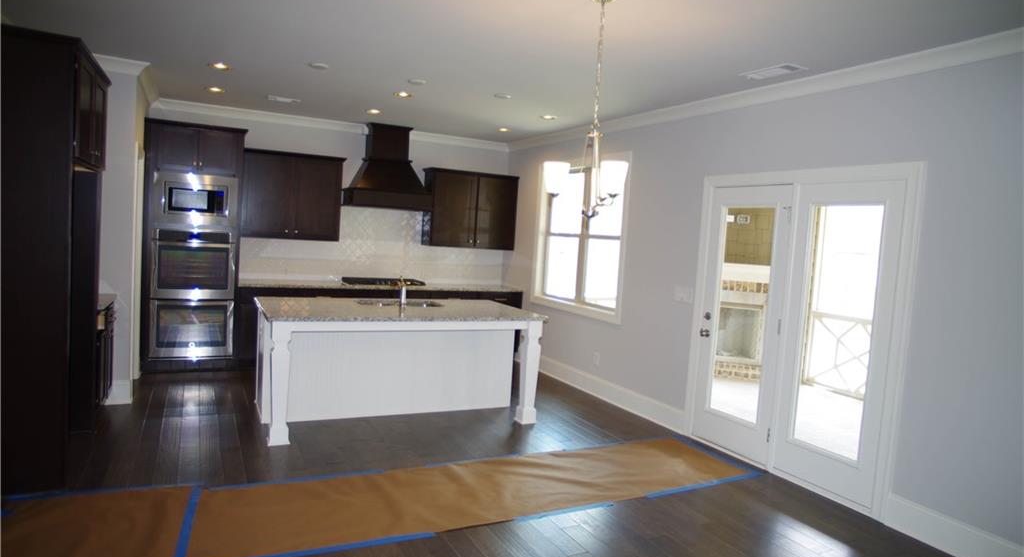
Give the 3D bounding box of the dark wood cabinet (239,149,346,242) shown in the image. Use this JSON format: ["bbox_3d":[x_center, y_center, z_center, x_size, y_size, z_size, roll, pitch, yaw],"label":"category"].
[{"bbox_3d":[-2.467,-0.902,6.676,1.055,0.915,0.350,2,5,-28],"label":"dark wood cabinet"}]

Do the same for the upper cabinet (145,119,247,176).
[{"bbox_3d":[-3.225,-1.270,6.072,0.880,0.500,0.630,2,5,-28],"label":"upper cabinet"}]

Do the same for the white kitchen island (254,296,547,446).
[{"bbox_3d":[-0.951,0.696,4.973,2.184,0.910,1.180,2,5,-28],"label":"white kitchen island"}]

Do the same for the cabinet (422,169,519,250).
[{"bbox_3d":[-0.527,-0.852,7.524,1.167,0.930,0.350,2,5,-28],"label":"cabinet"}]

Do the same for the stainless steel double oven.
[{"bbox_3d":[-3.209,-0.125,6.017,0.762,1.806,0.600,2,5,-28],"label":"stainless steel double oven"}]

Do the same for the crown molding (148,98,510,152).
[{"bbox_3d":[-1.825,-1.743,6.911,4.070,0.102,0.080,2,5,-28],"label":"crown molding"}]

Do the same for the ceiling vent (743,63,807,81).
[{"bbox_3d":[1.705,-1.344,3.908,0.190,0.020,0.380,2,5,-28],"label":"ceiling vent"}]

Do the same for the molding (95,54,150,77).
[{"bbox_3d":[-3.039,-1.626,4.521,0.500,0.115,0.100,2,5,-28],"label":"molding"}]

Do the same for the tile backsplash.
[{"bbox_3d":[-1.547,-0.397,7.229,3.225,0.870,0.020,2,5,-28],"label":"tile backsplash"}]

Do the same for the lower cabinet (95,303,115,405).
[{"bbox_3d":[-3.304,0.605,4.308,0.610,0.870,0.650,2,5,-28],"label":"lower cabinet"}]

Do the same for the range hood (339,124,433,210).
[{"bbox_3d":[-1.435,-1.278,6.920,0.950,0.992,0.505,2,5,-28],"label":"range hood"}]

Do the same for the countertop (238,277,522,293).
[{"bbox_3d":[-1.489,0.062,7.132,3.290,0.035,0.650,2,5,-28],"label":"countertop"}]

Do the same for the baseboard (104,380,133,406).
[{"bbox_3d":[-3.134,0.910,4.747,0.205,0.193,0.025,2,5,-28],"label":"baseboard"}]

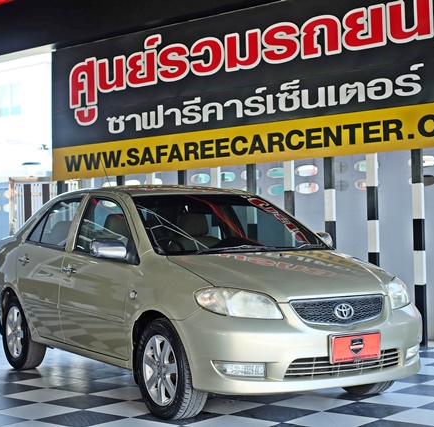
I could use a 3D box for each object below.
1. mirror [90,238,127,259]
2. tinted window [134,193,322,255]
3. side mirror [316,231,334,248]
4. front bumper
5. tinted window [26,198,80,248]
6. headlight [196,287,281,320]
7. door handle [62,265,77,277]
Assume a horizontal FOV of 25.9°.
[{"bbox_3d":[-0.674,0.219,5.953,0.210,0.130,0.120,0,-1,-32],"label":"mirror"},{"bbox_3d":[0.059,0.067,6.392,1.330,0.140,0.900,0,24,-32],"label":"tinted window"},{"bbox_3d":[0.780,0.201,6.847,0.210,0.130,0.120,0,-1,-32],"label":"side mirror"},{"bbox_3d":[0.617,0.740,5.491,1.680,0.480,0.540,0,-1,-32],"label":"front bumper"},{"bbox_3d":[-1.248,0.075,7.259,0.090,0.410,0.800,23,-13,-29],"label":"tinted window"},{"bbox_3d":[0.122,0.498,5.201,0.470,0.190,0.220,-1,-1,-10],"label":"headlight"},{"bbox_3d":[-1.025,0.396,6.555,0.055,0.065,0.200,0,-1,-32],"label":"door handle"}]

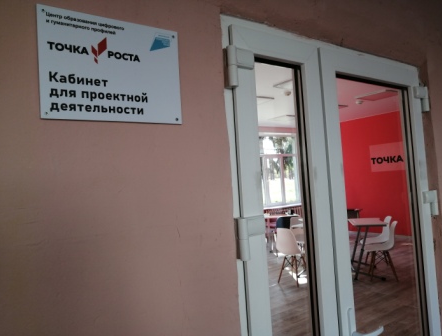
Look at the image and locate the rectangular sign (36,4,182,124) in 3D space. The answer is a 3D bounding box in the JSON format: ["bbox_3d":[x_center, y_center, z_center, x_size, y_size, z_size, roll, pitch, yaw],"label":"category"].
[{"bbox_3d":[-0.299,-0.281,1.004,0.400,0.297,0.010,-2,-3,-33],"label":"rectangular sign"}]

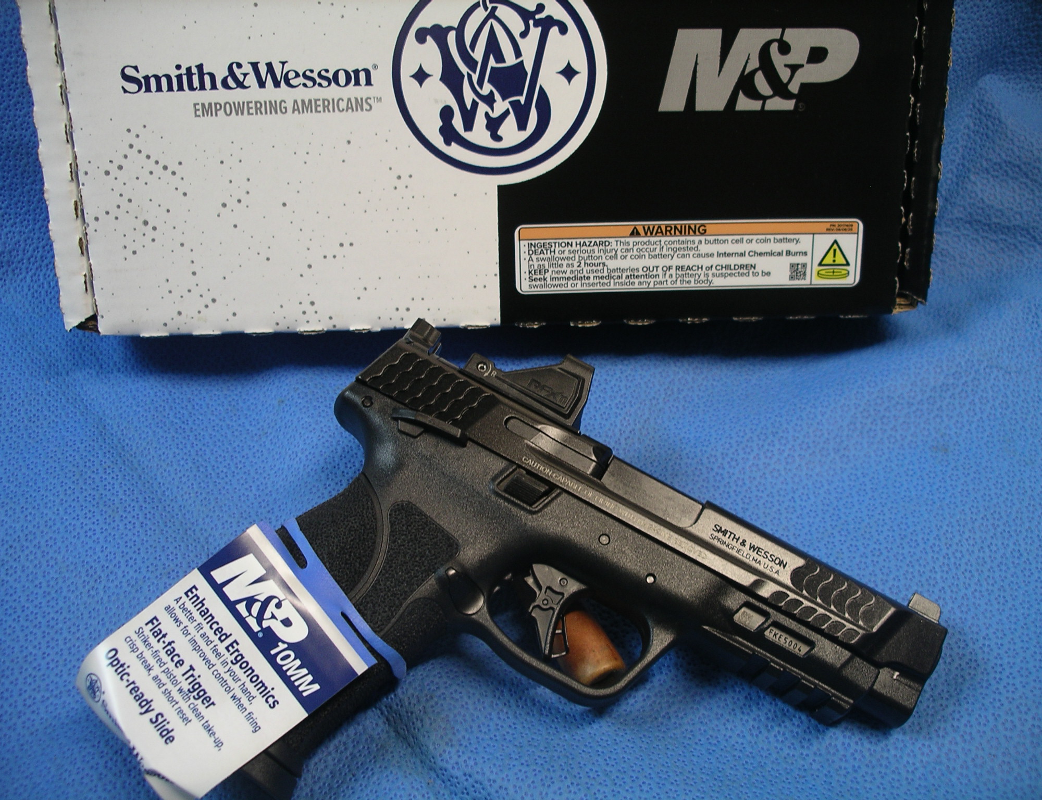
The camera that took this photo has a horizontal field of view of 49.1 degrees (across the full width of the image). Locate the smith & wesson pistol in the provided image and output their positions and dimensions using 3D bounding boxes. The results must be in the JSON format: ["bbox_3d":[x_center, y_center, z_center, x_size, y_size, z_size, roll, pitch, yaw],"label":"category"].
[{"bbox_3d":[0.012,0.072,0.347,0.201,0.034,0.164,28,66,9],"label":"smith & wesson pistol"}]

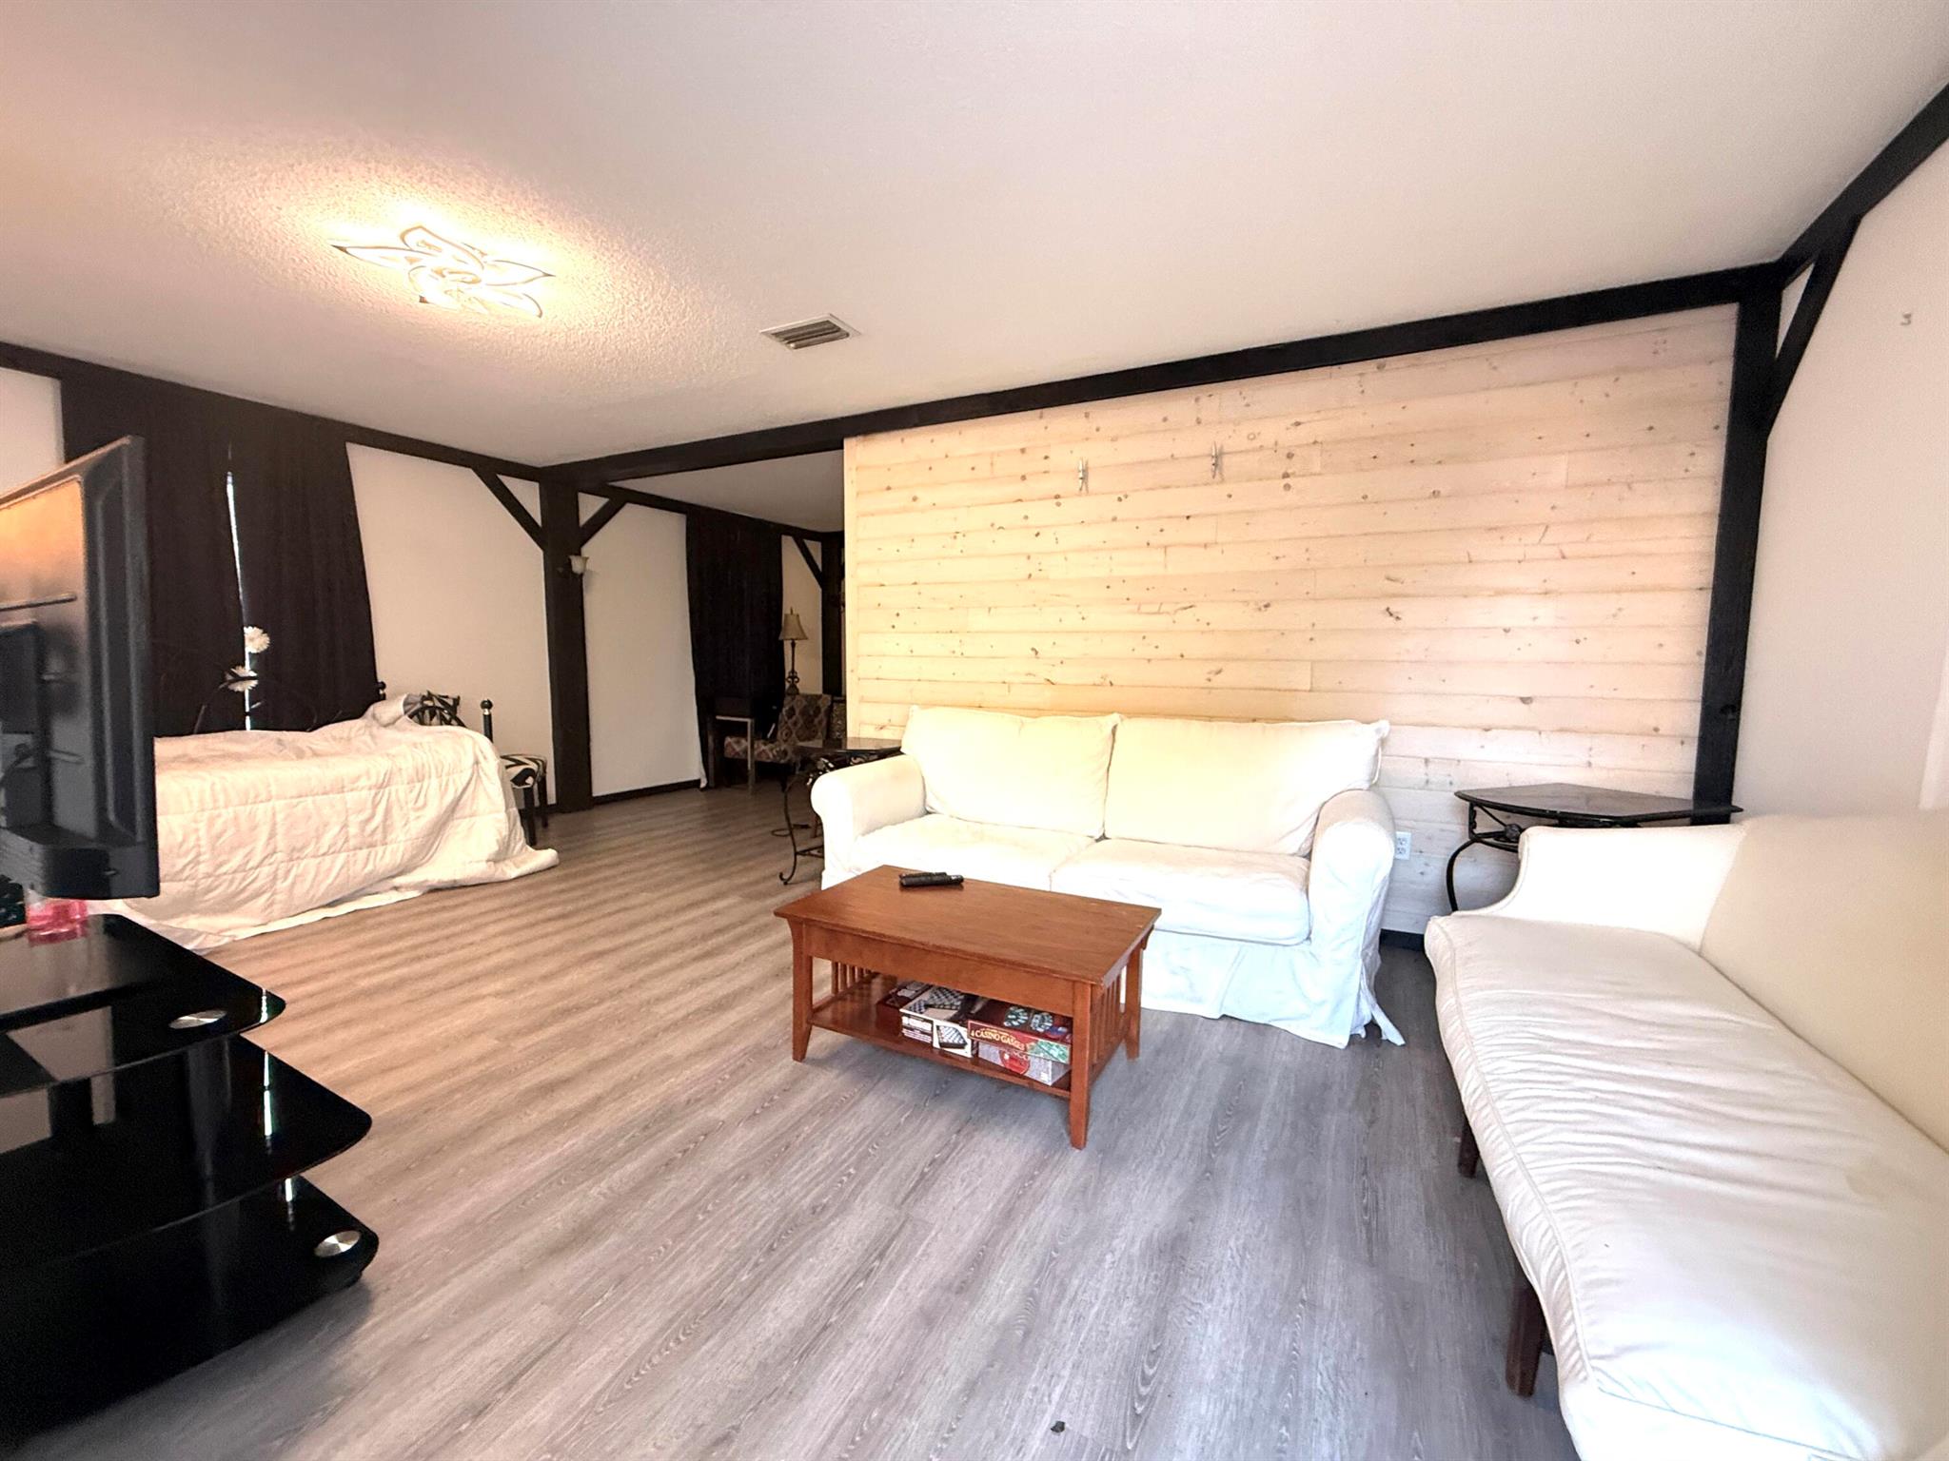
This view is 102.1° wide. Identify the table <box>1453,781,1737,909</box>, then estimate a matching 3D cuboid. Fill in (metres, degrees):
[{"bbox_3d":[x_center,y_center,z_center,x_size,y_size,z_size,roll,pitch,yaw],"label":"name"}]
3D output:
[{"bbox_3d":[1.936,0.588,2.556,0.602,0.728,0.566,-2,6,-19],"label":"table"}]

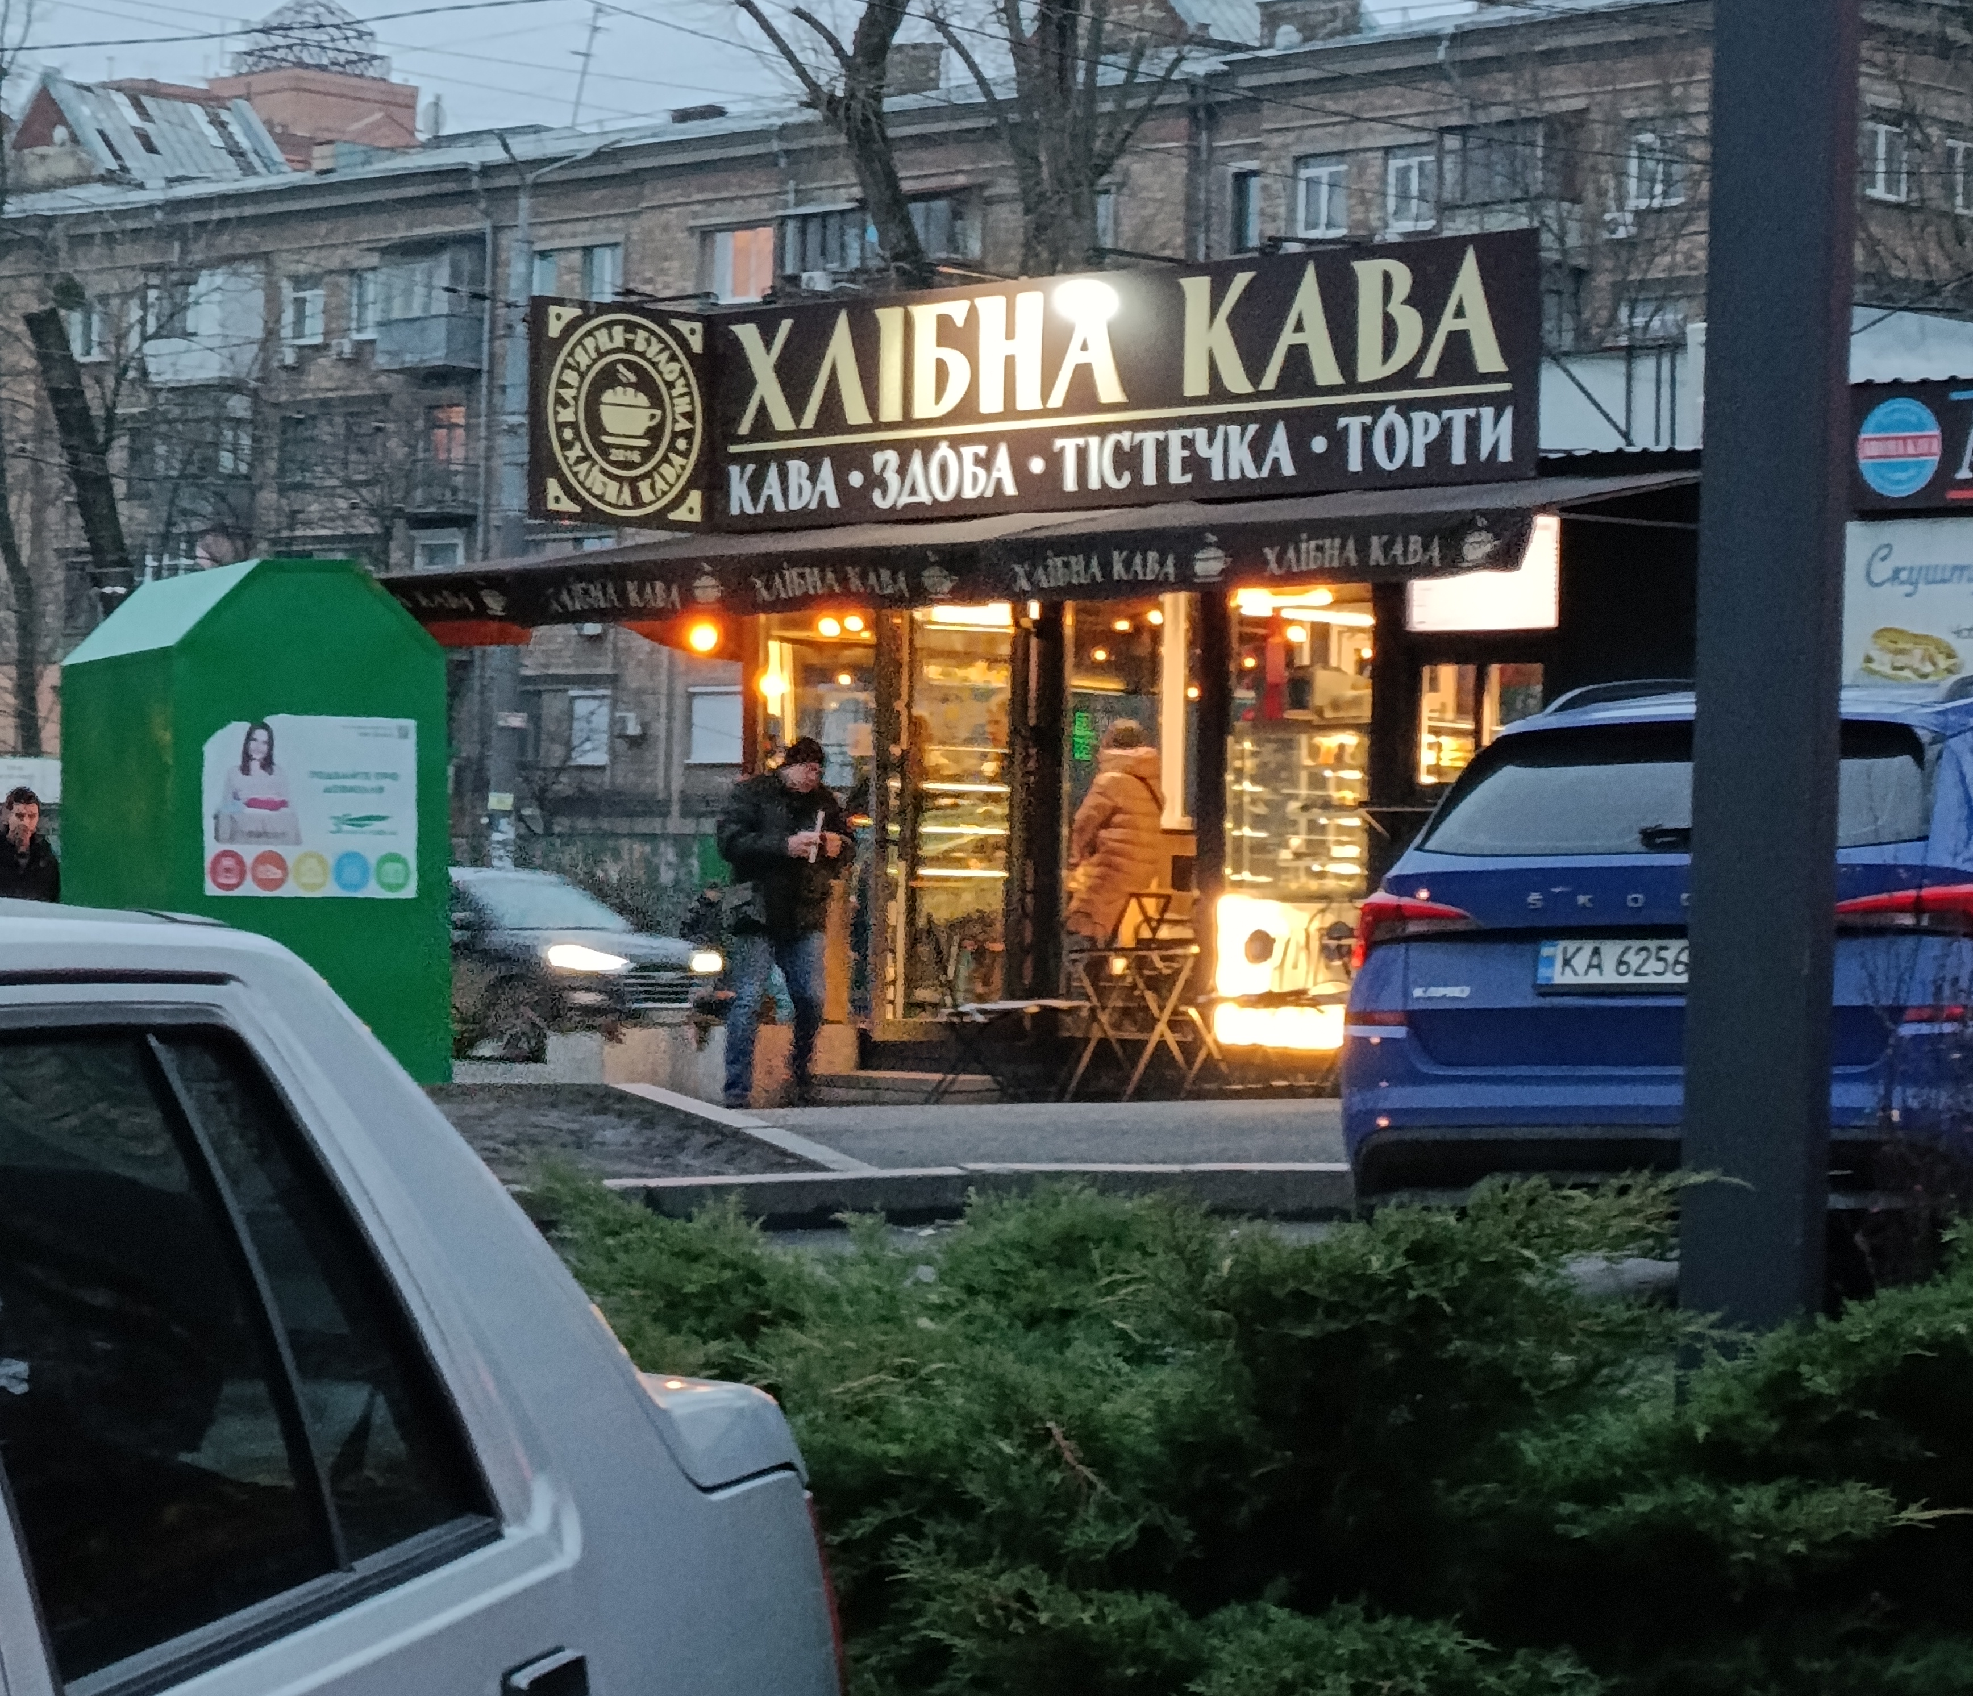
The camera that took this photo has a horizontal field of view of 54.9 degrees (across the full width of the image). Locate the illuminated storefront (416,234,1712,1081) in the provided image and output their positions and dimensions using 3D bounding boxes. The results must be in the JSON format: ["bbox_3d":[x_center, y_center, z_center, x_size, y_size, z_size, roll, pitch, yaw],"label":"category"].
[{"bbox_3d":[0.400,-0.740,9.600,5.800,3.900,2.900,1,2,18],"label":"illuminated storefront"}]

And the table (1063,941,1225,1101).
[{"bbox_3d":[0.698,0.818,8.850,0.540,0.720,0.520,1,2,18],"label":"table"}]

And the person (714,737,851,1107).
[{"bbox_3d":[-0.984,0.364,9.100,0.540,1.770,0.440,0,2,-38],"label":"person"}]

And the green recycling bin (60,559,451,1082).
[{"bbox_3d":[-3.420,-0.110,8.850,1.240,2.370,1.420,0,2,-41],"label":"green recycling bin"}]

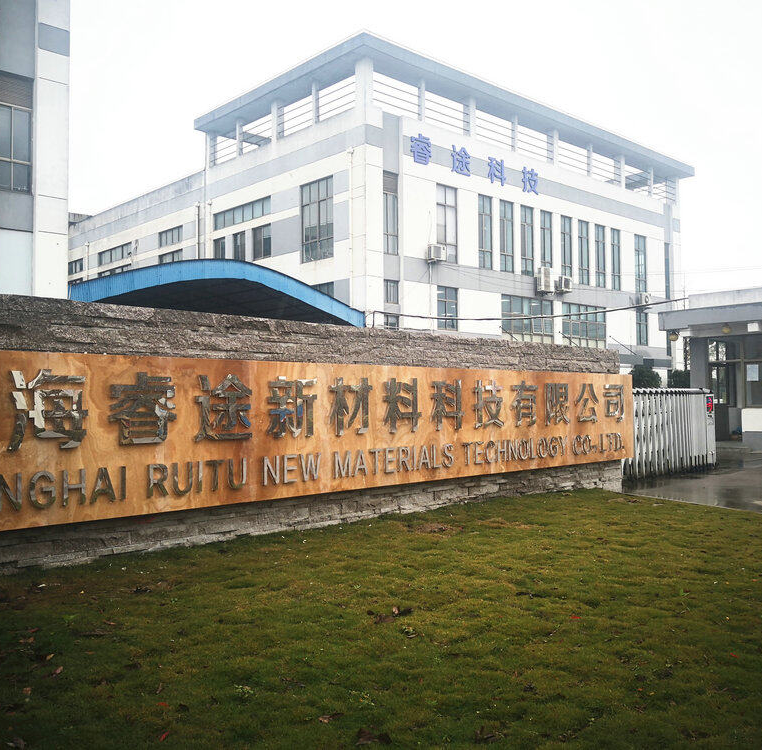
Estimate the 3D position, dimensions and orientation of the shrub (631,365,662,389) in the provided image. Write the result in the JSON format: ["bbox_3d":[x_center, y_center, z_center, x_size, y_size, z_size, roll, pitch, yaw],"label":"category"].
[{"bbox_3d":[10.866,1.050,31.950,1.400,2.880,1.400,-1,-2,19],"label":"shrub"}]

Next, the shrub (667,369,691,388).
[{"bbox_3d":[12.362,1.125,31.953,1.300,2.700,1.300,-1,-2,21],"label":"shrub"}]

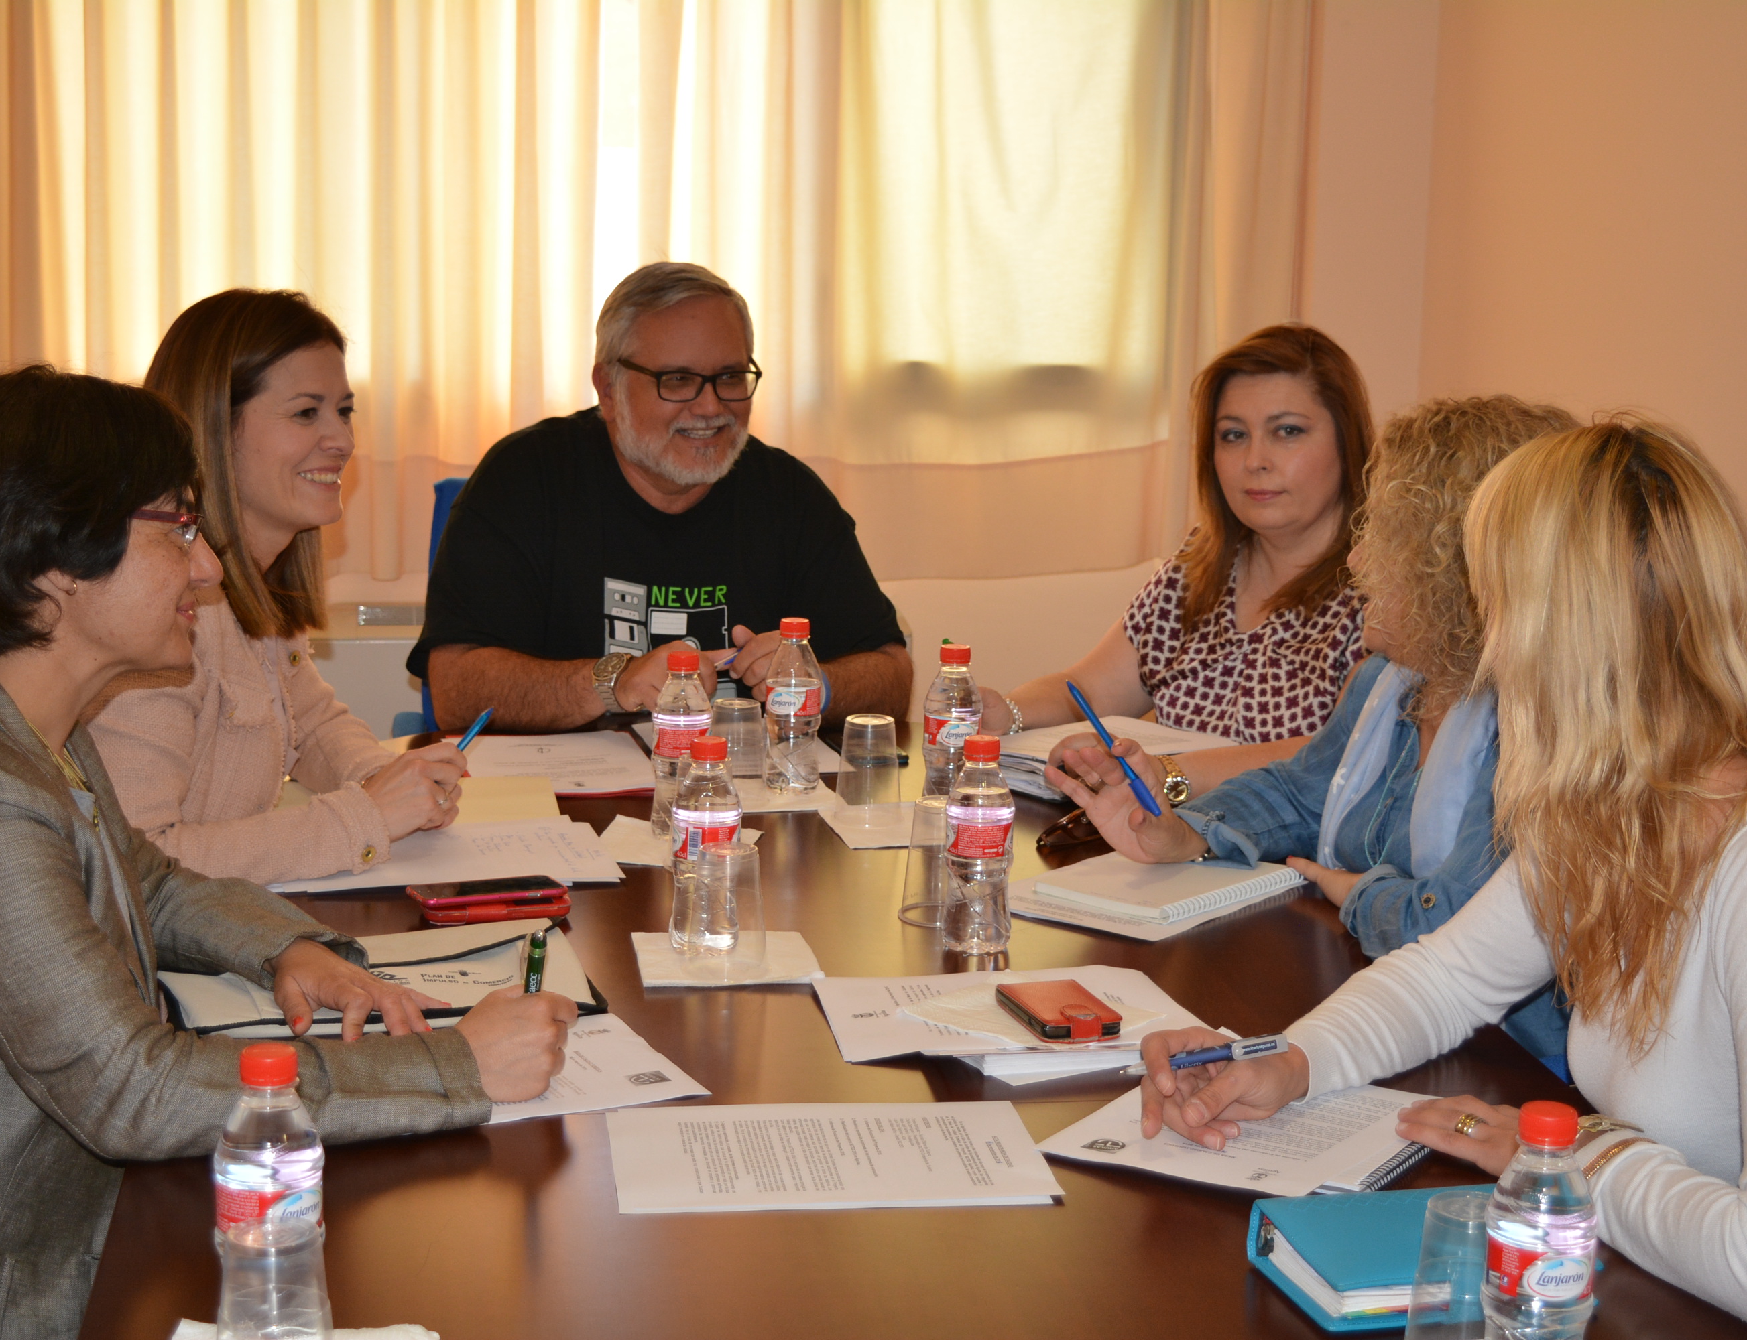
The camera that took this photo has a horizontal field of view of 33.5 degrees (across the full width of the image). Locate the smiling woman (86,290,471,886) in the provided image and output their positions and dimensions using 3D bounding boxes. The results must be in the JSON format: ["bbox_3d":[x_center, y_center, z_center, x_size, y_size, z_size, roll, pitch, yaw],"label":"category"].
[{"bbox_3d":[-0.591,0.260,3.001,0.660,1.280,0.530,6,11,25],"label":"smiling woman"}]

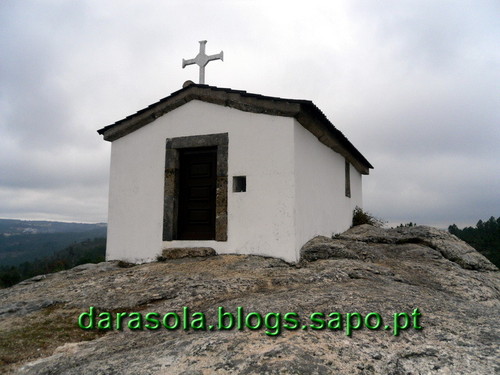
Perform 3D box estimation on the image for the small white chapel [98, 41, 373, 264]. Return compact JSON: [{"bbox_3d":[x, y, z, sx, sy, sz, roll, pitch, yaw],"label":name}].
[{"bbox_3d":[0.344,-0.461,11.544,5.116,4.809,7.376,-3,-8,25],"label":"small white chapel"}]

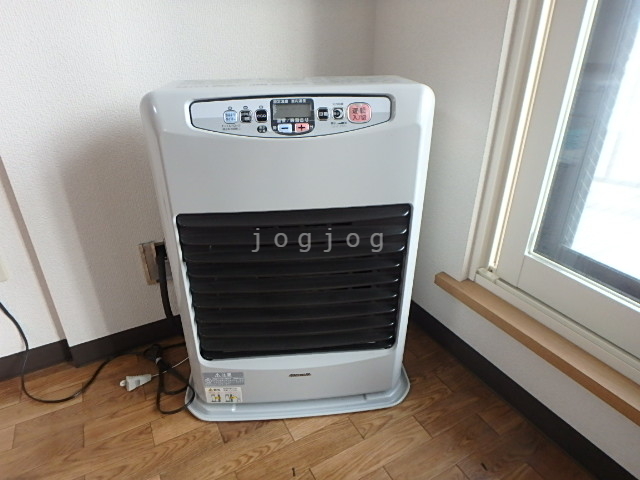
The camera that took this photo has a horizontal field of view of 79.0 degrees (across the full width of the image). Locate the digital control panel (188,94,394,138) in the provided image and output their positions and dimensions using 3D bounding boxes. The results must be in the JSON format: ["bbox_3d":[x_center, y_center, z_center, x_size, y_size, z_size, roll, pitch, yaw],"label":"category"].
[{"bbox_3d":[-0.039,-0.185,0.580,0.299,0.063,0.022,-3,26,-7],"label":"digital control panel"}]

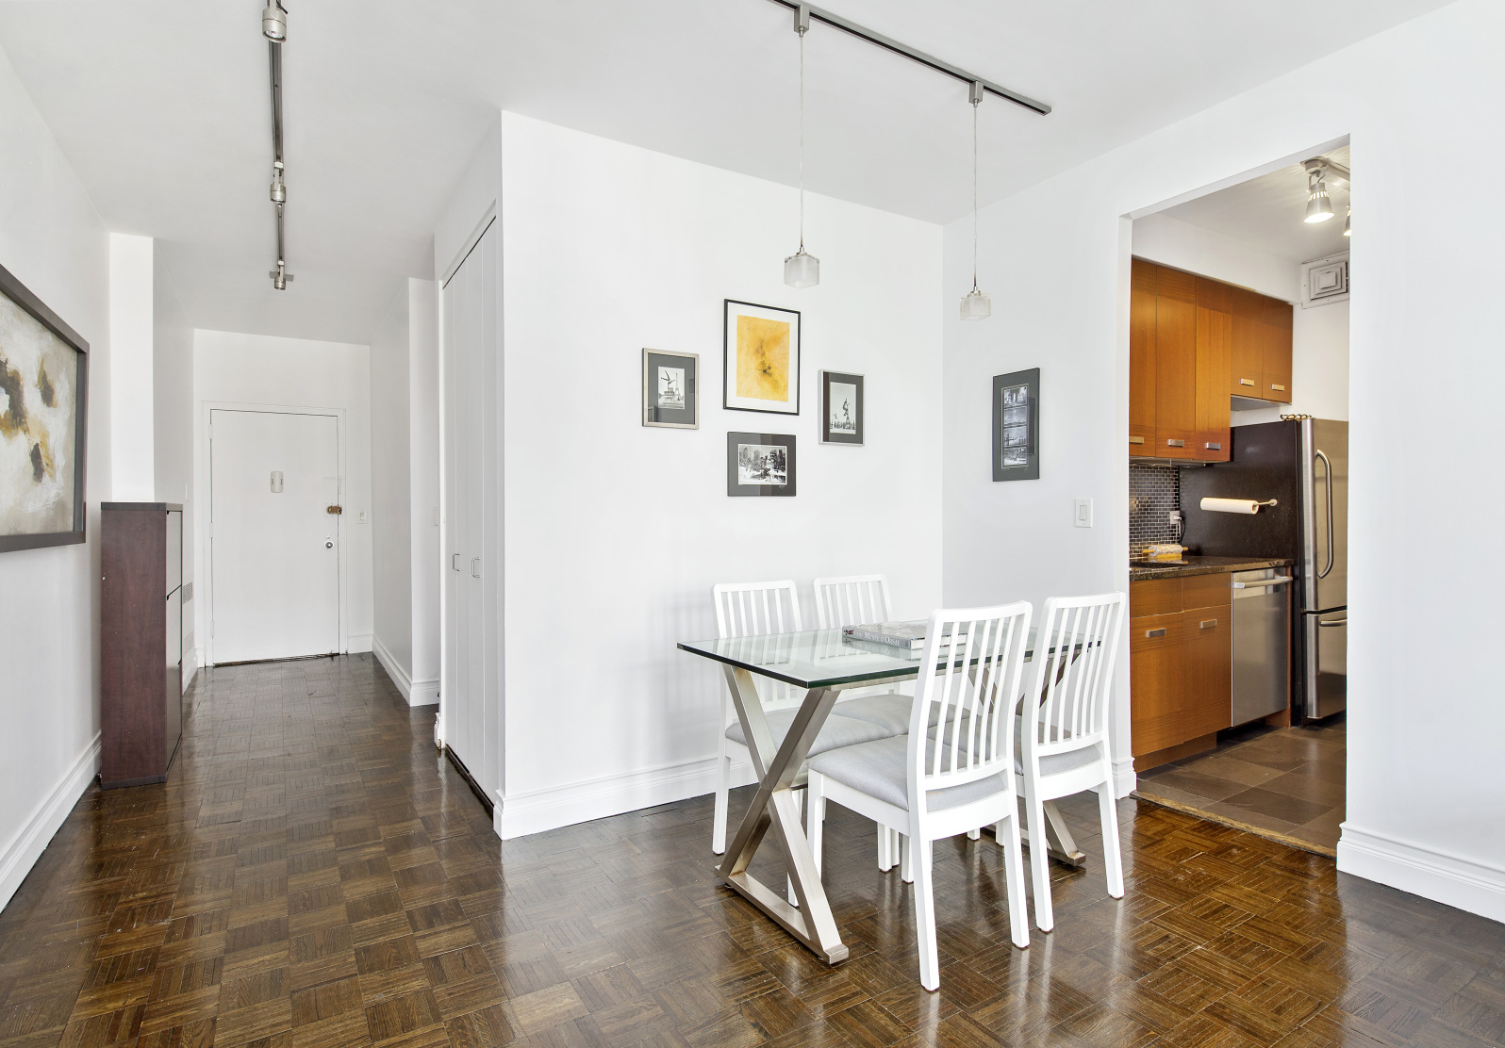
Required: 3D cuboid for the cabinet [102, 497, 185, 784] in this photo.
[{"bbox_3d":[-2.961,0.526,3.836,0.244,1.247,0.899,0,0,-32],"label":"cabinet"}]

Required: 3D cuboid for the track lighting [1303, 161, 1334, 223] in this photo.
[{"bbox_3d":[2.454,-1.428,3.402,0.132,0.241,0.132,0,0,-32],"label":"track lighting"}]

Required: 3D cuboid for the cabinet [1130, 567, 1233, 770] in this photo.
[{"bbox_3d":[1.860,0.692,3.942,0.853,0.886,0.618,0,0,-32],"label":"cabinet"}]

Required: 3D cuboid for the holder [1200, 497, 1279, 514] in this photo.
[{"bbox_3d":[2.743,-0.107,4.434,0.146,0.088,0.363,0,0,-32],"label":"holder"}]

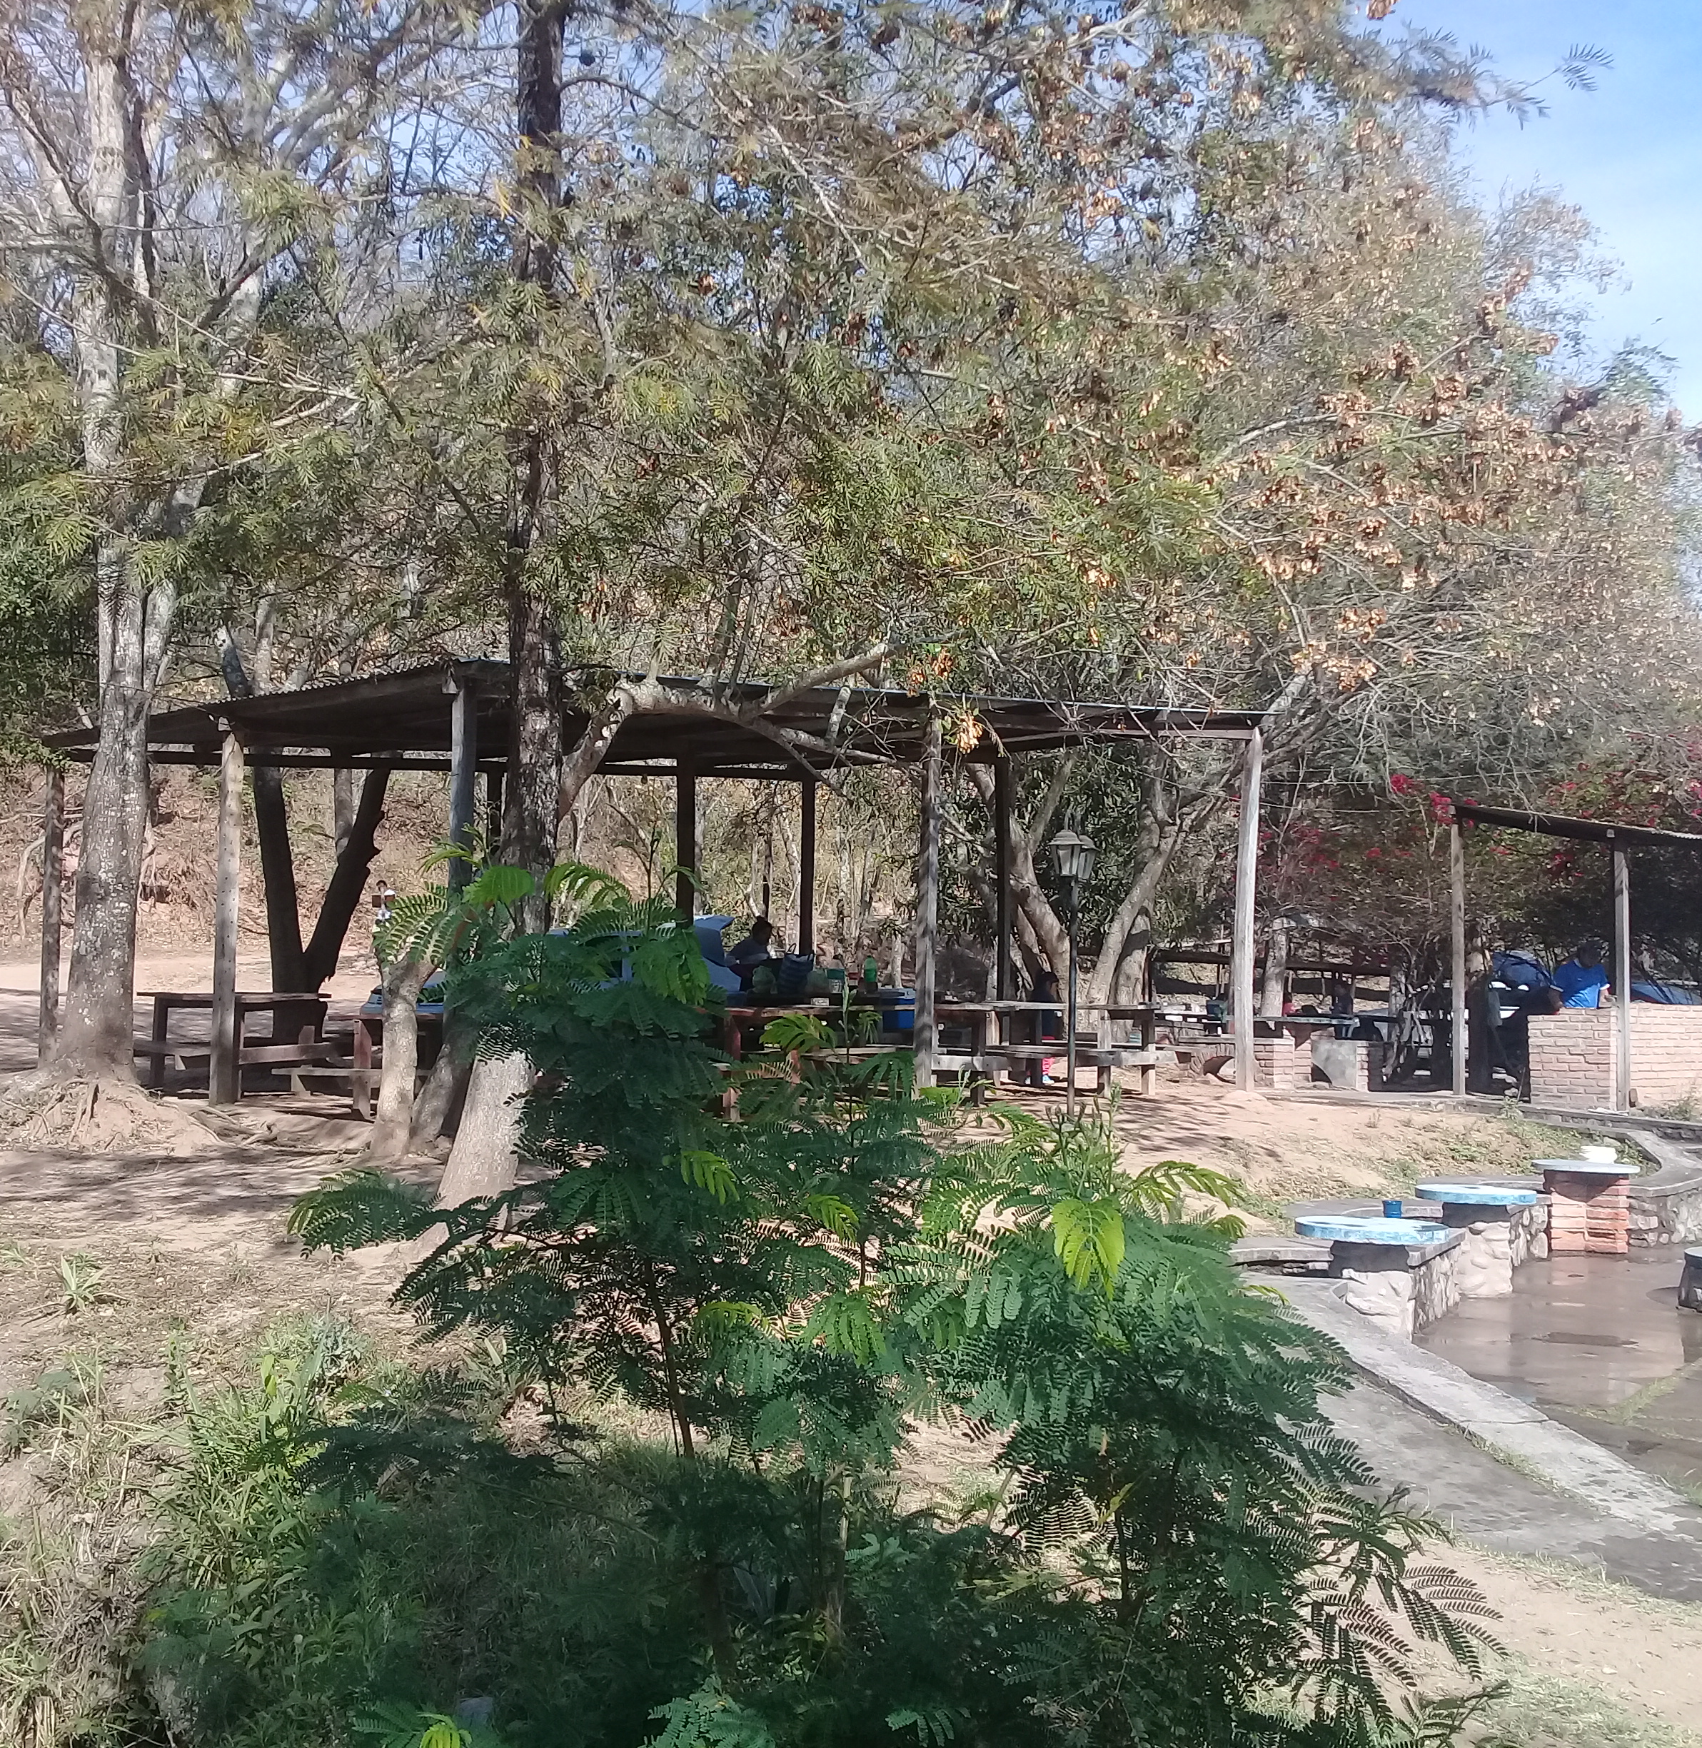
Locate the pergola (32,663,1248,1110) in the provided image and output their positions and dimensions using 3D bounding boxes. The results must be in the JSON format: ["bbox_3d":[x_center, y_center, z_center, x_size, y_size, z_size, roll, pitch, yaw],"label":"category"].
[{"bbox_3d":[-1.388,0.102,18.353,6.196,3.544,9.096,-2,-5,45],"label":"pergola"}]

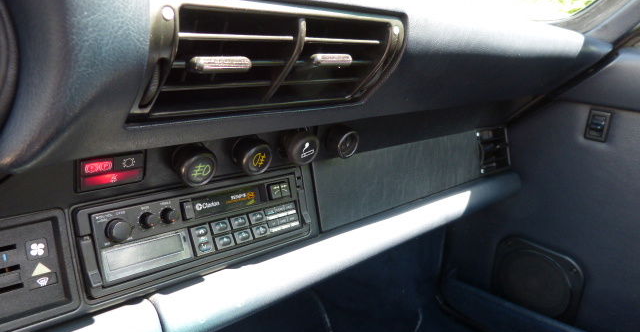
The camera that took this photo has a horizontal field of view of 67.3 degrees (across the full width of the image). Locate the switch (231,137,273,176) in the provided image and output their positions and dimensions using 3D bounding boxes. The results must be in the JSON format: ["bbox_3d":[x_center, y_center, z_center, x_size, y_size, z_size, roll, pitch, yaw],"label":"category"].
[{"bbox_3d":[-0.053,-0.008,0.376,0.027,0.027,0.019,-11,31,-40],"label":"switch"}]

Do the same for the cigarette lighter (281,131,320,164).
[{"bbox_3d":[-0.017,-0.017,0.405,0.027,0.027,0.019,-11,31,-40],"label":"cigarette lighter"}]

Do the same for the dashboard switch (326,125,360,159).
[{"bbox_3d":[0.020,-0.022,0.439,0.027,0.027,0.019,-11,31,-40],"label":"dashboard switch"}]

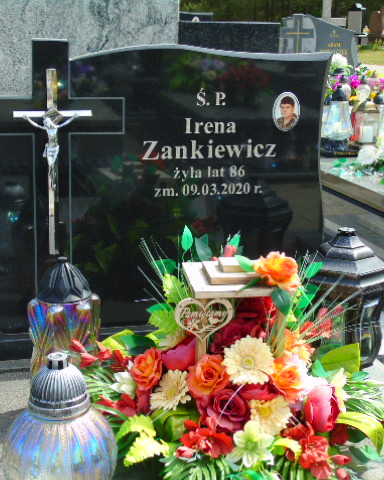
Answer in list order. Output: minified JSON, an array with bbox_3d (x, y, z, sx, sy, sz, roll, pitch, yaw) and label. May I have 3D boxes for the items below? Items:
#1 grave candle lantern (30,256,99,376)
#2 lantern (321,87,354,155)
[{"bbox_3d":[-0.338,0.205,2.244,0.190,0.333,0.190,-2,14,-14],"label":"grave candle lantern"},{"bbox_3d":[0.889,-0.736,5.177,0.195,0.409,0.195,-2,14,-14],"label":"lantern"}]

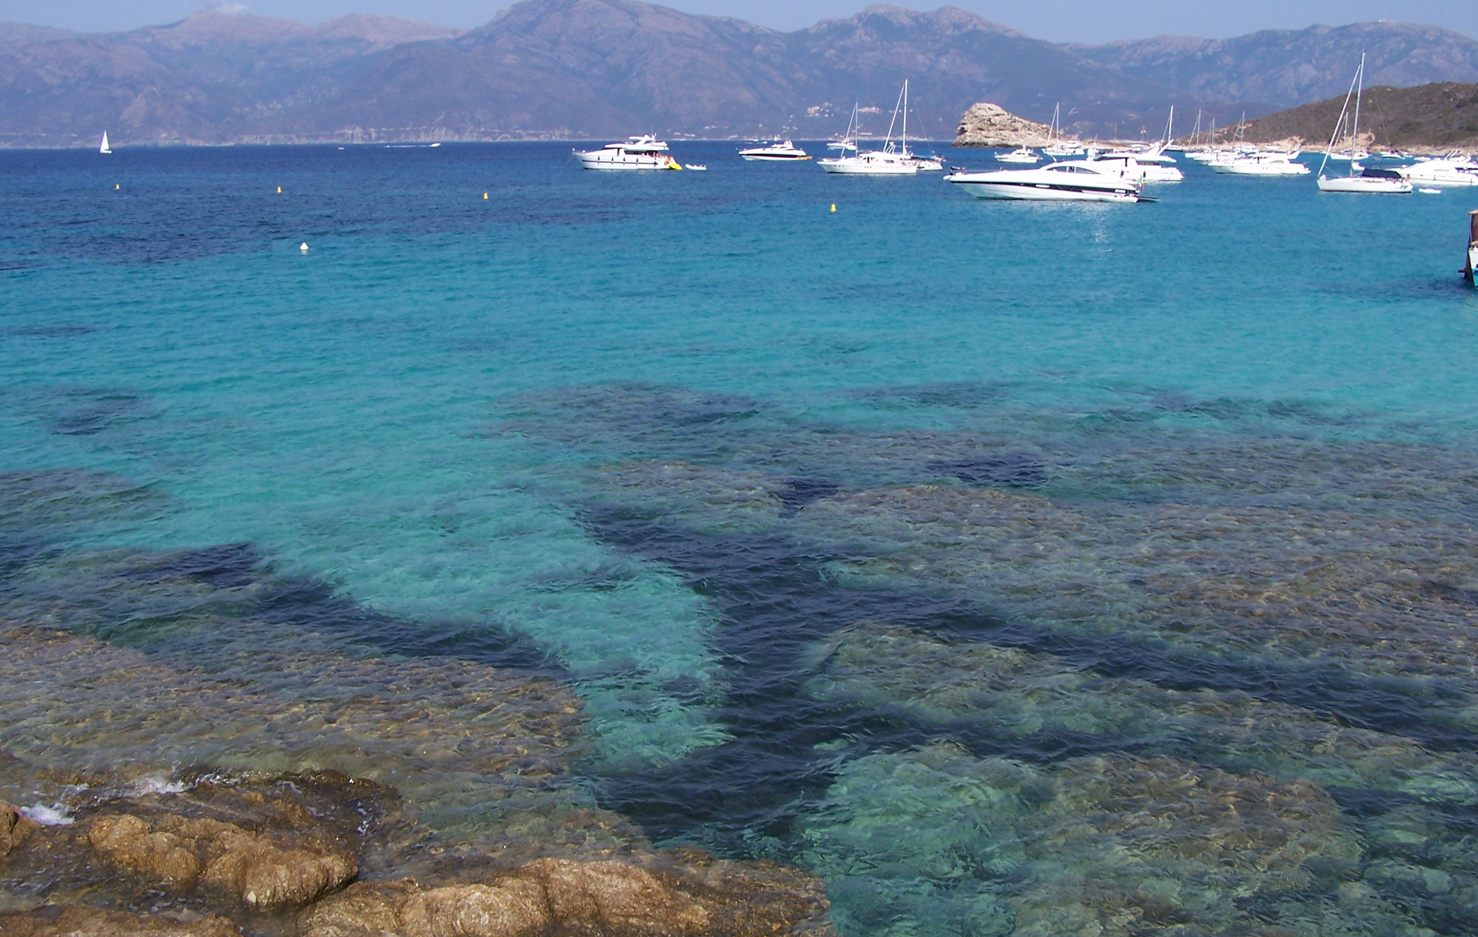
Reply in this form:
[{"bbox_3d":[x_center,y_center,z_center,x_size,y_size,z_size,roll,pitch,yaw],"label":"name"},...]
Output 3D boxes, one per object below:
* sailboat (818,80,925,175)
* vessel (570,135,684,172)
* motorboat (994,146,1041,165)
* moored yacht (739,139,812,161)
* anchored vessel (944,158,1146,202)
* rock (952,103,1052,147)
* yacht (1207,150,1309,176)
[{"bbox_3d":[22.860,-56.090,267.630,19.180,15.720,5.000,1,12,7],"label":"sailboat"},{"bbox_3d":[-20.790,-58.220,299.650,19.940,6.550,5.300,1,12,4],"label":"vessel"},{"bbox_3d":[67.490,-75.880,392.700,11.100,4.330,3.800,3,12,14],"label":"motorboat"},{"bbox_3d":[9.760,-84.150,428.430,19.120,5.750,4.900,1,12,5],"label":"moored yacht"},{"bbox_3d":[28.660,-26.990,151.990,19.000,4.080,4.800,5,13,23],"label":"anchored vessel"},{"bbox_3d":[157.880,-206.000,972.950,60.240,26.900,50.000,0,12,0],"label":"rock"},{"bbox_3d":[89.740,-52.960,280.830,17.740,4.490,5.000,3,12,16],"label":"yacht"}]

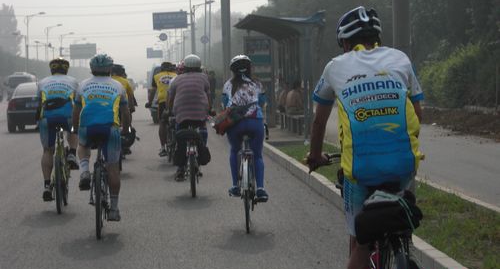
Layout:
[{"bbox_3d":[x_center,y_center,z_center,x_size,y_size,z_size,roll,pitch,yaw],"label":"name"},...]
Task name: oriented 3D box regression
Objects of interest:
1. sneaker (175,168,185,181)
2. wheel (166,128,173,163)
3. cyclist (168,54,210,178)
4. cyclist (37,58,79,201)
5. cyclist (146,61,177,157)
[{"bbox_3d":[-0.887,0.511,19.700,0.110,0.130,0.280,-1,-8,-3],"label":"sneaker"},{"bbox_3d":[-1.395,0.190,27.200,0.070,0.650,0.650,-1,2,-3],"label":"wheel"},{"bbox_3d":[-0.780,-0.209,19.800,0.540,1.610,0.850,-1,2,-3],"label":"cyclist"},{"bbox_3d":[-2.180,-0.057,17.650,0.460,1.600,0.850,-1,2,-3],"label":"cyclist"},{"bbox_3d":[-1.510,-0.444,27.700,0.620,1.680,0.850,-1,2,-3],"label":"cyclist"}]

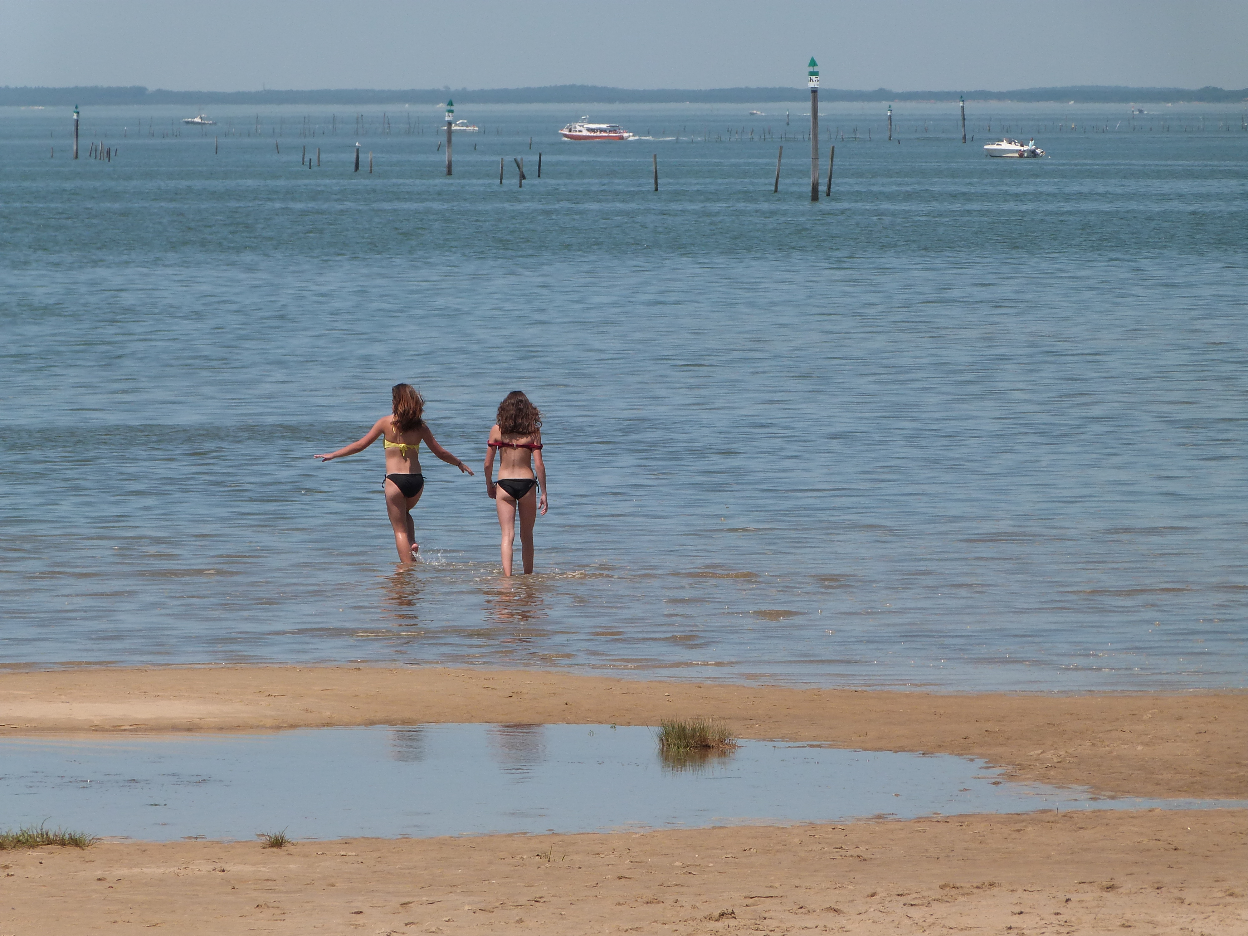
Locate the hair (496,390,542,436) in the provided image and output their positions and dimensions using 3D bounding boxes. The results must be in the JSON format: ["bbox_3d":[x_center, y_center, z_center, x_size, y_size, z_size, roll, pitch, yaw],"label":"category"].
[{"bbox_3d":[-0.831,-0.431,107.000,0.355,0.360,0.260,0,2,0],"label":"hair"}]

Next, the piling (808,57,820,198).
[{"bbox_3d":[7.994,-14.206,570.000,0.450,6.100,0.450,0,2,0],"label":"piling"}]

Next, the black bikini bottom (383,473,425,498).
[{"bbox_3d":[-1.781,0.146,109.800,0.325,0.205,0.210,0,2,-11],"label":"black bikini bottom"}]

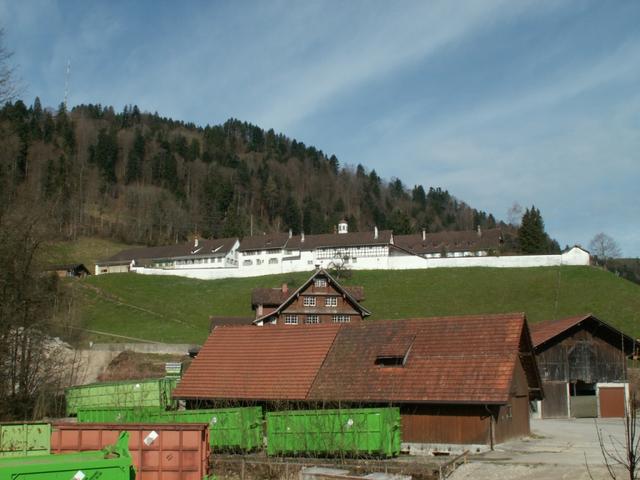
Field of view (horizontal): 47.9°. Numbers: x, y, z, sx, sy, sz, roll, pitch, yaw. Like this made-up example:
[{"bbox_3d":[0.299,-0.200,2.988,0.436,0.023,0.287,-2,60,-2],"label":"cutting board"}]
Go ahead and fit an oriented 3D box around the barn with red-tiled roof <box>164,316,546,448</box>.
[{"bbox_3d":[2.195,9.402,48.734,23.209,7.810,9.245,-6,-12,28],"label":"barn with red-tiled roof"}]

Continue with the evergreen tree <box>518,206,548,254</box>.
[{"bbox_3d":[75.499,-3.006,255.000,9.760,17.681,9.760,0,-11,0],"label":"evergreen tree"}]

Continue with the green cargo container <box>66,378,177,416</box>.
[{"bbox_3d":[-14.823,11.969,54.396,8.800,2.250,2.400,-9,-14,25],"label":"green cargo container"}]

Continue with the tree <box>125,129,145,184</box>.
[{"bbox_3d":[-90.036,-40.528,350.000,8.931,27.181,8.931,0,-11,0],"label":"tree"}]

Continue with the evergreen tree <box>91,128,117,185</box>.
[{"bbox_3d":[-104.597,-40.528,350.000,12.503,27.181,12.503,0,-11,0],"label":"evergreen tree"}]

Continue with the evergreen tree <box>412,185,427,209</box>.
[{"bbox_3d":[51.054,-22.320,370.000,6.609,12.315,6.609,0,-11,0],"label":"evergreen tree"}]

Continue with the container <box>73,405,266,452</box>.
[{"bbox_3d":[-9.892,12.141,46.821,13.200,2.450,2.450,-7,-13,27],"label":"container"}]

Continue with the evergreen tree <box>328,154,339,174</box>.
[{"bbox_3d":[7.863,-43.974,420.000,5.358,11.649,5.358,0,-11,0],"label":"evergreen tree"}]

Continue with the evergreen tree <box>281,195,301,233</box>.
[{"bbox_3d":[-11.441,-9.777,300.000,7.655,16.641,7.655,0,-11,0],"label":"evergreen tree"}]

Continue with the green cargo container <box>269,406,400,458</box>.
[{"bbox_3d":[0.737,10.618,39.911,7.000,2.420,2.420,-8,-14,26],"label":"green cargo container"}]

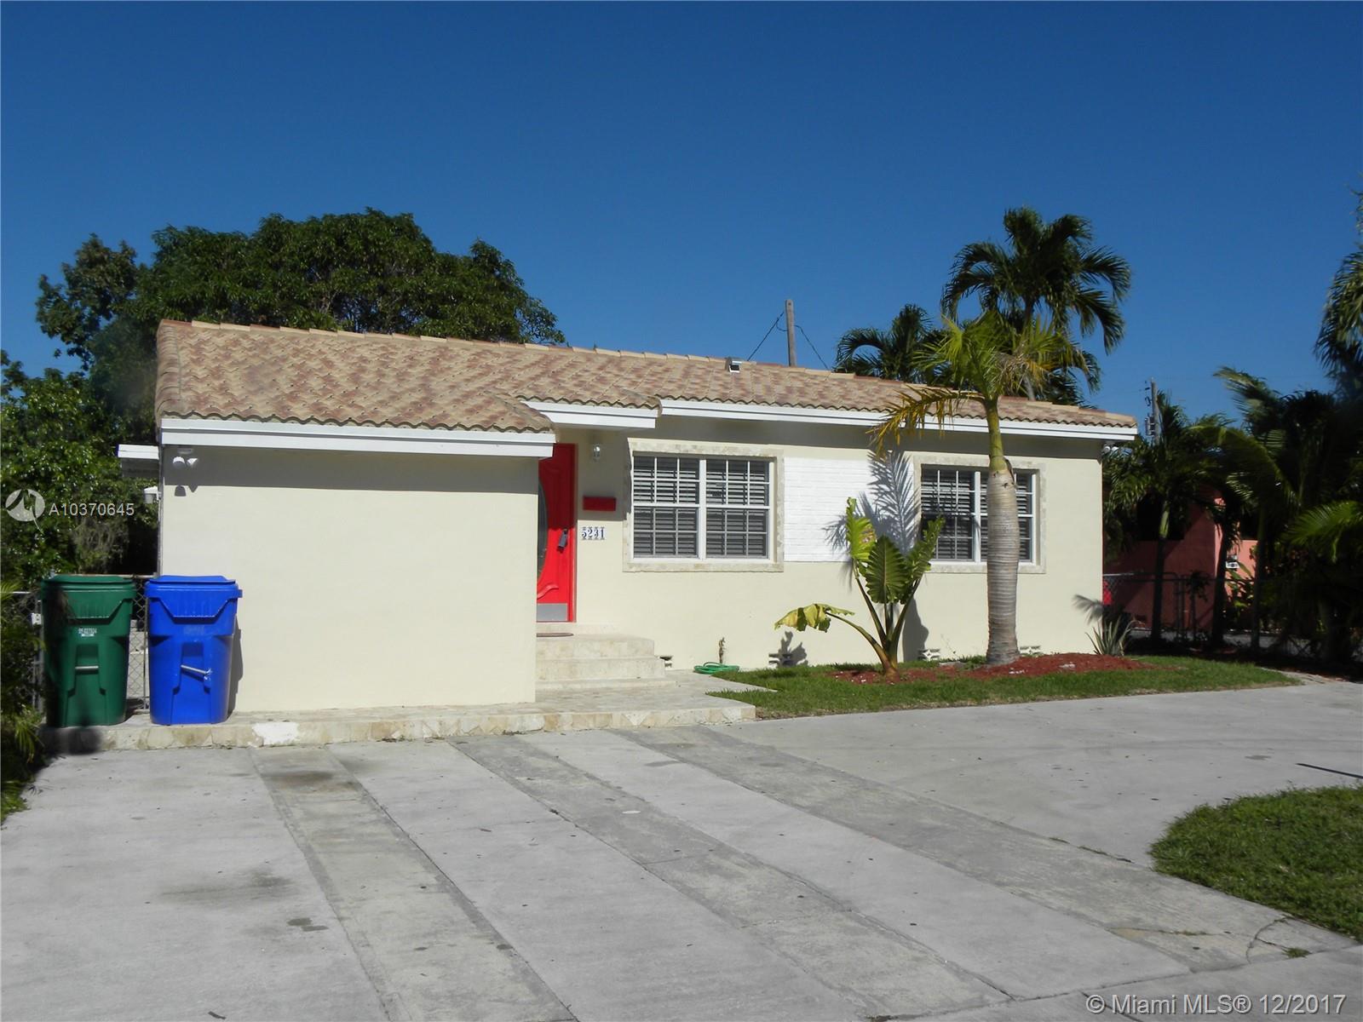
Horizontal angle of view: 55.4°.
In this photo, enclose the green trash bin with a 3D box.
[{"bbox_3d":[-4.712,1.096,10.359,0.680,1.150,0.820,1,-3,-23],"label":"green trash bin"}]

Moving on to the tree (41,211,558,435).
[{"bbox_3d":[-8.403,-2.079,28.316,11.300,9.050,9.800,1,-3,-23],"label":"tree"}]

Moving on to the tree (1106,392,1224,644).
[{"bbox_3d":[8.737,0.137,23.509,2.200,4.470,2.200,1,-3,-23],"label":"tree"}]

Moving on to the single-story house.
[{"bbox_3d":[-0.545,-0.212,18.003,12.780,4.440,10.980,1,-3,-23],"label":"single-story house"}]

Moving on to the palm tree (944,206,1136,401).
[{"bbox_3d":[6.785,-1.689,24.832,3.600,8.250,3.600,1,-3,-23],"label":"palm tree"}]

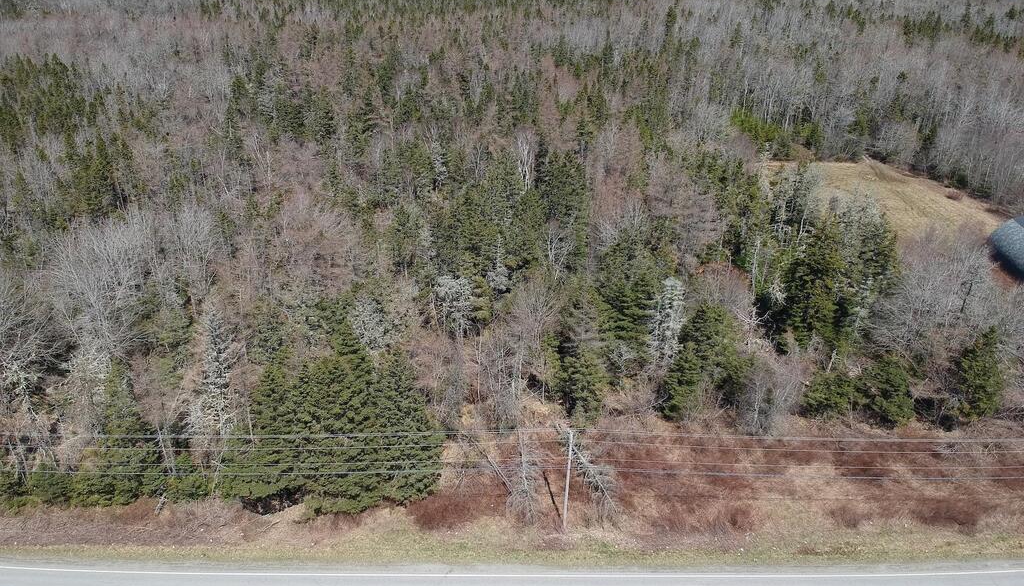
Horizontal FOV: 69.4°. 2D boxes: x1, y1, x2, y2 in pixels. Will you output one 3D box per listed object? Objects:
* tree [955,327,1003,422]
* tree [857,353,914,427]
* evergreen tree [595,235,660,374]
[{"bbox_3d":[49.154,8.145,76.682,4.850,10.590,4.850,0,28,0],"label":"tree"},{"bbox_3d":[40.650,9.630,79.000,5.510,7.350,5.310,1,27,0],"label":"tree"},{"bbox_3d":[13.371,1.331,82.511,8.050,16.820,8.050,0,28,0],"label":"evergreen tree"}]

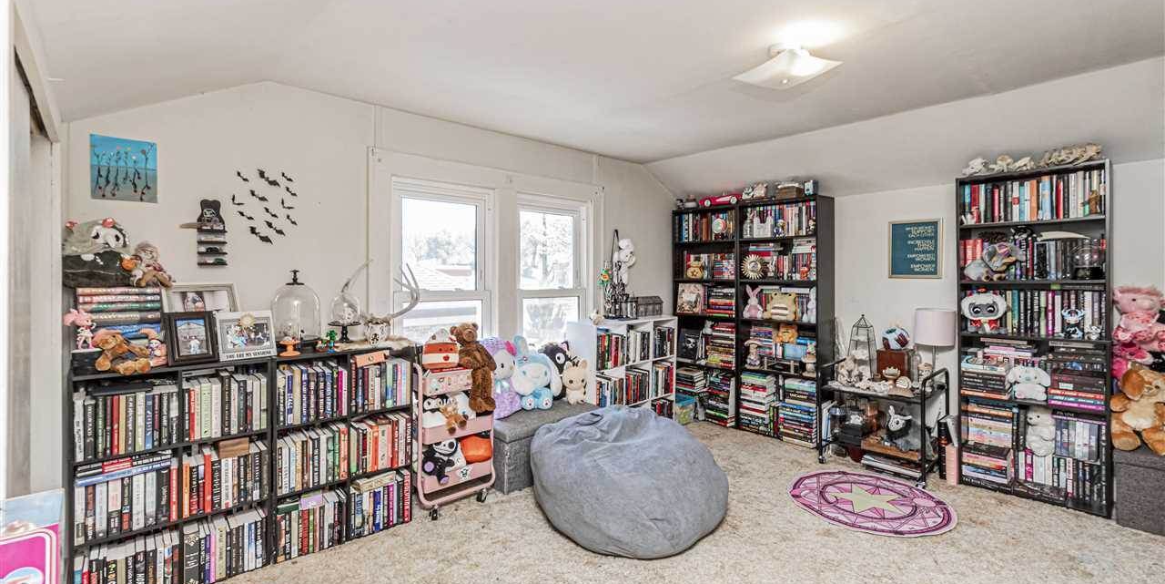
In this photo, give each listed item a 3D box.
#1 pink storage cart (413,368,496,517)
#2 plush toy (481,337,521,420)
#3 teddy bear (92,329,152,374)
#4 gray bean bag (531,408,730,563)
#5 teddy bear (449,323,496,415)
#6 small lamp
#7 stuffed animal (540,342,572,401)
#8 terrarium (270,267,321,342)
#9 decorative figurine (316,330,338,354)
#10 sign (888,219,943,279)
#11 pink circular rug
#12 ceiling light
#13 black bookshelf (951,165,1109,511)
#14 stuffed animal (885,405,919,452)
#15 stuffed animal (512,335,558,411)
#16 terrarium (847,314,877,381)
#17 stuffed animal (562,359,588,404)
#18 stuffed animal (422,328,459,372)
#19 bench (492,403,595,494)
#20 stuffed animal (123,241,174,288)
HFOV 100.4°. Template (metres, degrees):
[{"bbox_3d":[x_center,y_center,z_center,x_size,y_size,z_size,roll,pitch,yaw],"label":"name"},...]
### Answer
[{"bbox_3d":[-0.735,0.735,2.590,0.420,0.770,0.310,0,0,-44],"label":"pink storage cart"},{"bbox_3d":[-0.502,0.505,2.960,0.250,0.480,0.220,0,0,-37],"label":"plush toy"},{"bbox_3d":[-1.710,0.213,1.800,0.180,0.155,0.160,0,1,-41],"label":"teddy bear"},{"bbox_3d":[0.230,0.850,2.490,0.980,0.540,0.930,0,0,5],"label":"gray bean bag"},{"bbox_3d":[-0.590,0.401,2.610,0.240,0.470,0.220,0,0,-27],"label":"teddy bear"},{"bbox_3d":[2.224,0.356,3.060,0.216,0.500,0.216,0,1,43],"label":"small lamp"},{"bbox_3d":[-0.196,0.564,3.420,0.260,0.390,0.220,0,0,-14],"label":"stuffed animal"},{"bbox_3d":[-1.357,0.075,2.300,0.207,0.355,0.207,0,1,-37],"label":"terrarium"},{"bbox_3d":[-1.130,0.225,2.145,0.085,0.105,0.060,0,0,-41],"label":"decorative figurine"},{"bbox_3d":[2.238,-0.290,3.250,0.025,0.400,0.305,0,0,-43],"label":"sign"},{"bbox_3d":[1.584,1.150,2.708,0.832,0.010,0.832,0,0,0],"label":"pink circular rug"},{"bbox_3d":[0.867,-0.962,2.060,0.305,0.150,0.305,0,0,-25],"label":"ceiling light"},{"bbox_3d":[2.522,0.222,2.735,0.280,1.800,0.615,0,0,-43],"label":"black bookshelf"},{"bbox_3d":[1.986,0.852,3.030,0.190,0.270,0.170,0,1,41],"label":"stuffed animal"},{"bbox_3d":[-0.313,0.541,3.240,0.310,0.470,0.260,0,0,-18],"label":"stuffed animal"},{"bbox_3d":[1.940,0.385,3.380,0.170,0.450,0.170,0,0,37],"label":"terrarium"},{"bbox_3d":[-0.052,0.598,3.300,0.160,0.290,0.140,0,0,-30],"label":"stuffed animal"},{"bbox_3d":[-0.749,0.306,2.550,0.180,0.210,0.160,0,0,-30],"label":"stuffed animal"},{"bbox_3d":[-0.265,0.935,3.070,0.750,0.370,0.380,0,0,-43],"label":"bench"},{"bbox_3d":[-1.645,-0.100,1.835,0.140,0.180,0.150,0,0,37],"label":"stuffed animal"}]

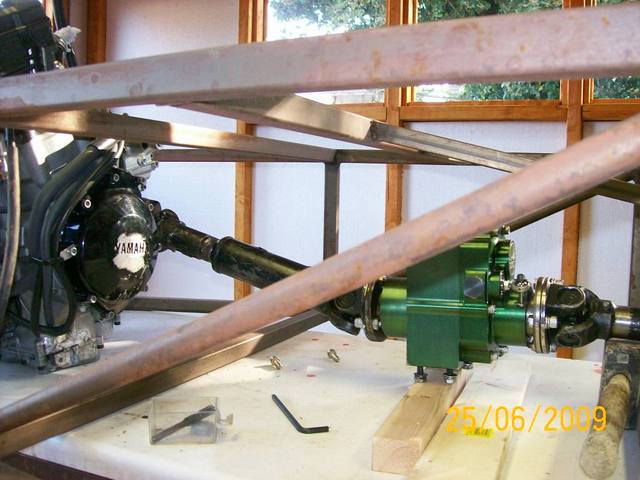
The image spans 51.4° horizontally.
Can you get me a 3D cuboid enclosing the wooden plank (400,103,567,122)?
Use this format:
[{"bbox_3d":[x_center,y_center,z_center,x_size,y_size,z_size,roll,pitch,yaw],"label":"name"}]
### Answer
[{"bbox_3d":[0.552,-0.432,2.280,0.546,0.054,0.060,2,3,15],"label":"wooden plank"}]

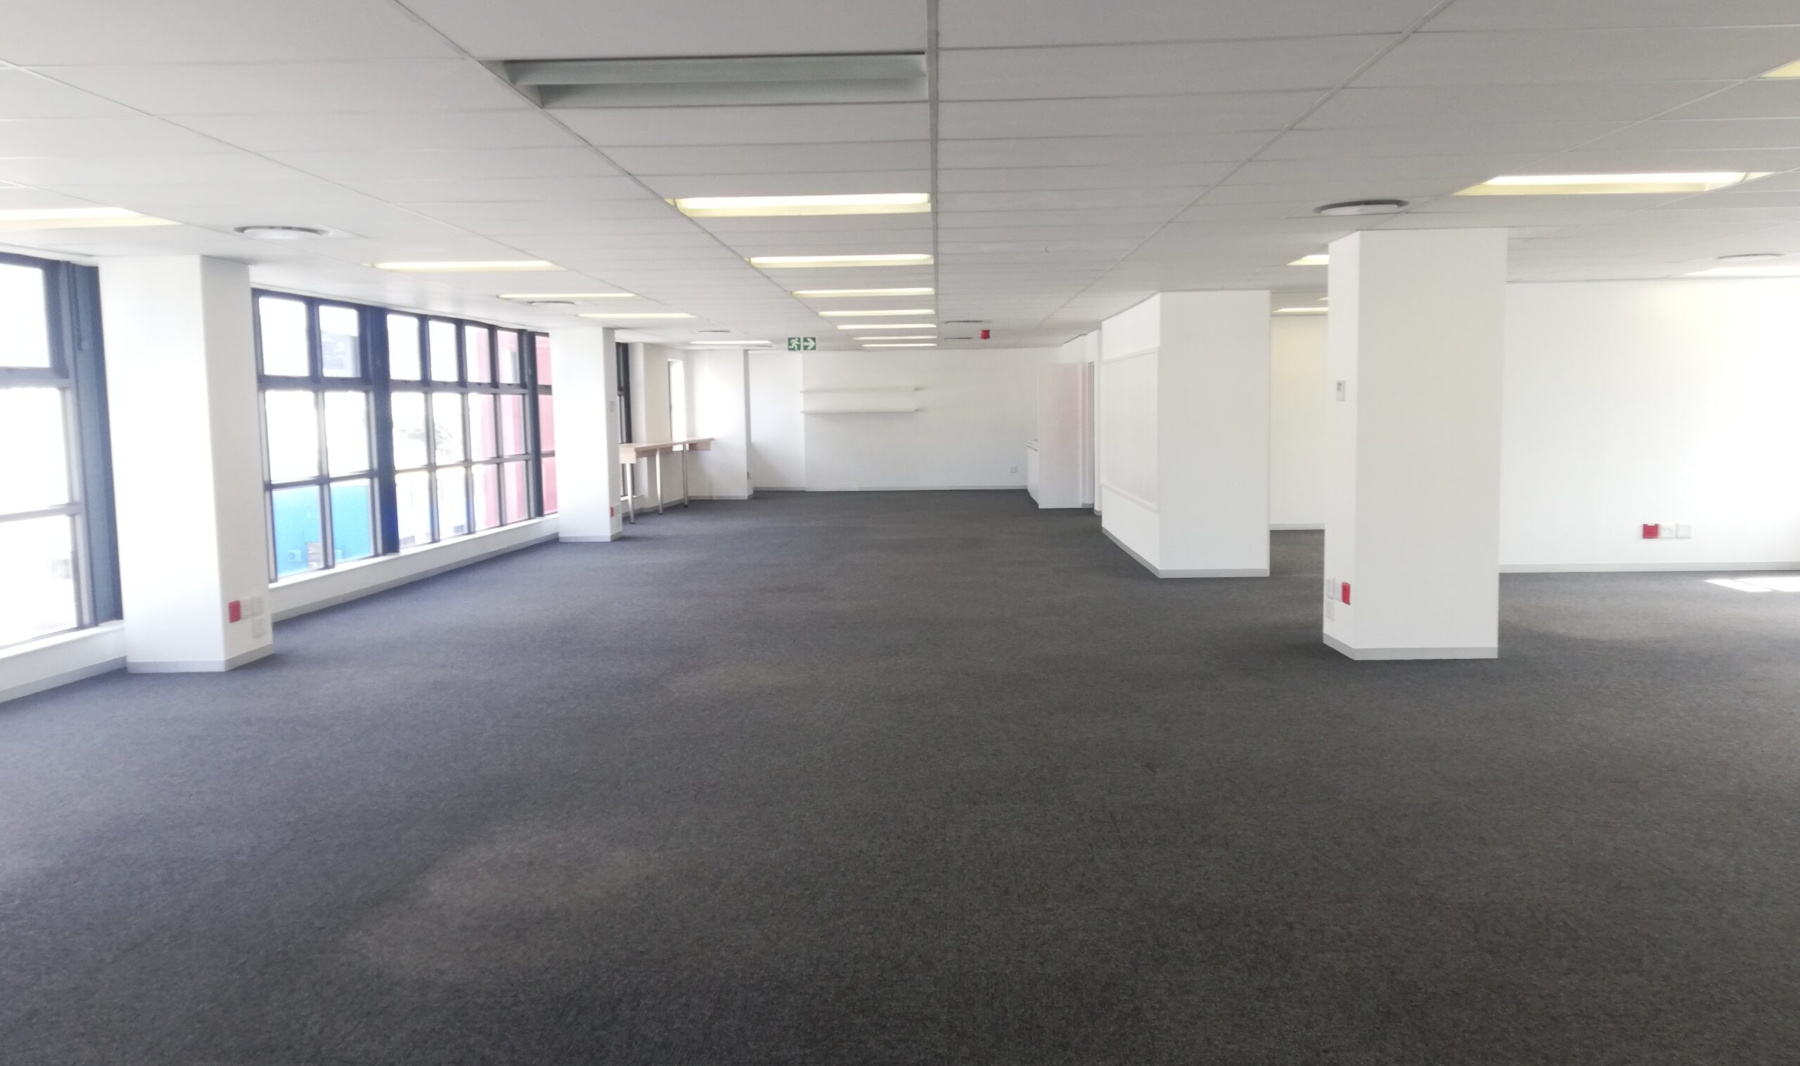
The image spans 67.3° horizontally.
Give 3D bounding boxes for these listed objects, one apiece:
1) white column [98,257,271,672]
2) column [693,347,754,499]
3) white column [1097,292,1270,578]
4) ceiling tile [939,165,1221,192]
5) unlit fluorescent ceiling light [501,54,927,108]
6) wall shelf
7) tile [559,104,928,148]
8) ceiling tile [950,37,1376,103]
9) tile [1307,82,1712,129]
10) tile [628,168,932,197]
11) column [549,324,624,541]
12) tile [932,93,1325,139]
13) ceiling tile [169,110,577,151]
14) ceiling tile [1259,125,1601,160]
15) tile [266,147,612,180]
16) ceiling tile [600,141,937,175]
[{"bbox_3d":[-4.251,-0.404,8.106,0.580,2.407,0.580,-1,5,2],"label":"white column"},{"bbox_3d":[-2.925,-1.753,22.082,0.900,2.407,0.570,-1,5,2],"label":"column"},{"bbox_3d":[2.713,-1.024,13.427,0.920,2.407,4.130,-1,5,2],"label":"white column"},{"bbox_3d":[0.755,-1.466,5.552,1.195,0.025,0.595,-1,5,2],"label":"ceiling tile"},{"bbox_3d":[-0.500,-1.311,3.797,1.195,0.080,0.595,-1,5,2],"label":"unlit fluorescent ceiling light"},{"bbox_3d":[-0.685,-2.237,22.950,2.000,0.460,0.280,-1,5,2],"label":"wall shelf"},{"bbox_3d":[-0.484,-1.327,4.396,1.175,0.020,0.575,-1,5,2],"label":"tile"},{"bbox_3d":[0.700,-1.296,3.761,1.195,0.025,0.595,-1,5,2],"label":"ceiling tile"},{"bbox_3d":[1.918,-1.369,4.319,1.195,0.025,0.595,-1,5,2],"label":"tile"},{"bbox_3d":[-0.447,-1.441,5.590,1.175,0.020,0.575,-1,5,2],"label":"tile"},{"bbox_3d":[-3.576,-1.117,15.499,0.580,2.407,0.580,-1,5,2],"label":"column"},{"bbox_3d":[0.716,-1.344,4.358,1.175,0.020,0.575,-1,5,2],"label":"tile"},{"bbox_3d":[-1.680,-1.318,4.436,1.195,0.025,0.595,-1,5,2],"label":"ceiling tile"},{"bbox_3d":[1.936,-1.426,4.916,1.195,0.025,0.595,-1,5,2],"label":"ceiling tile"},{"bbox_3d":[-1.662,-1.375,5.032,1.195,0.025,0.595,-1,5,2],"label":"tile"},{"bbox_3d":[-0.462,-1.392,4.994,1.195,0.025,0.595,-1,5,2],"label":"ceiling tile"}]

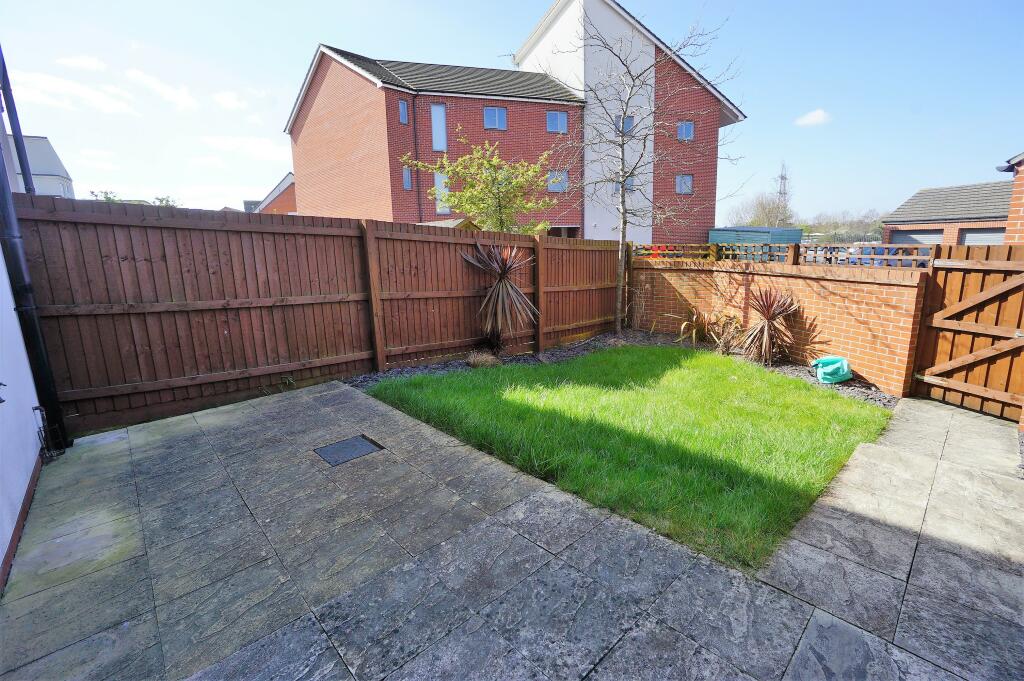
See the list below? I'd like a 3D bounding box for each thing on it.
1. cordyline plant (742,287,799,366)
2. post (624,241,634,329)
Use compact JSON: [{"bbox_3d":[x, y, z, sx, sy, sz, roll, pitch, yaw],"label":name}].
[{"bbox_3d":[3.655,-0.200,6.030,0.740,1.080,0.740,5,13,31],"label":"cordyline plant"},{"bbox_3d":[2.357,-1.110,8.530,0.105,1.750,0.105,9,16,44],"label":"post"}]

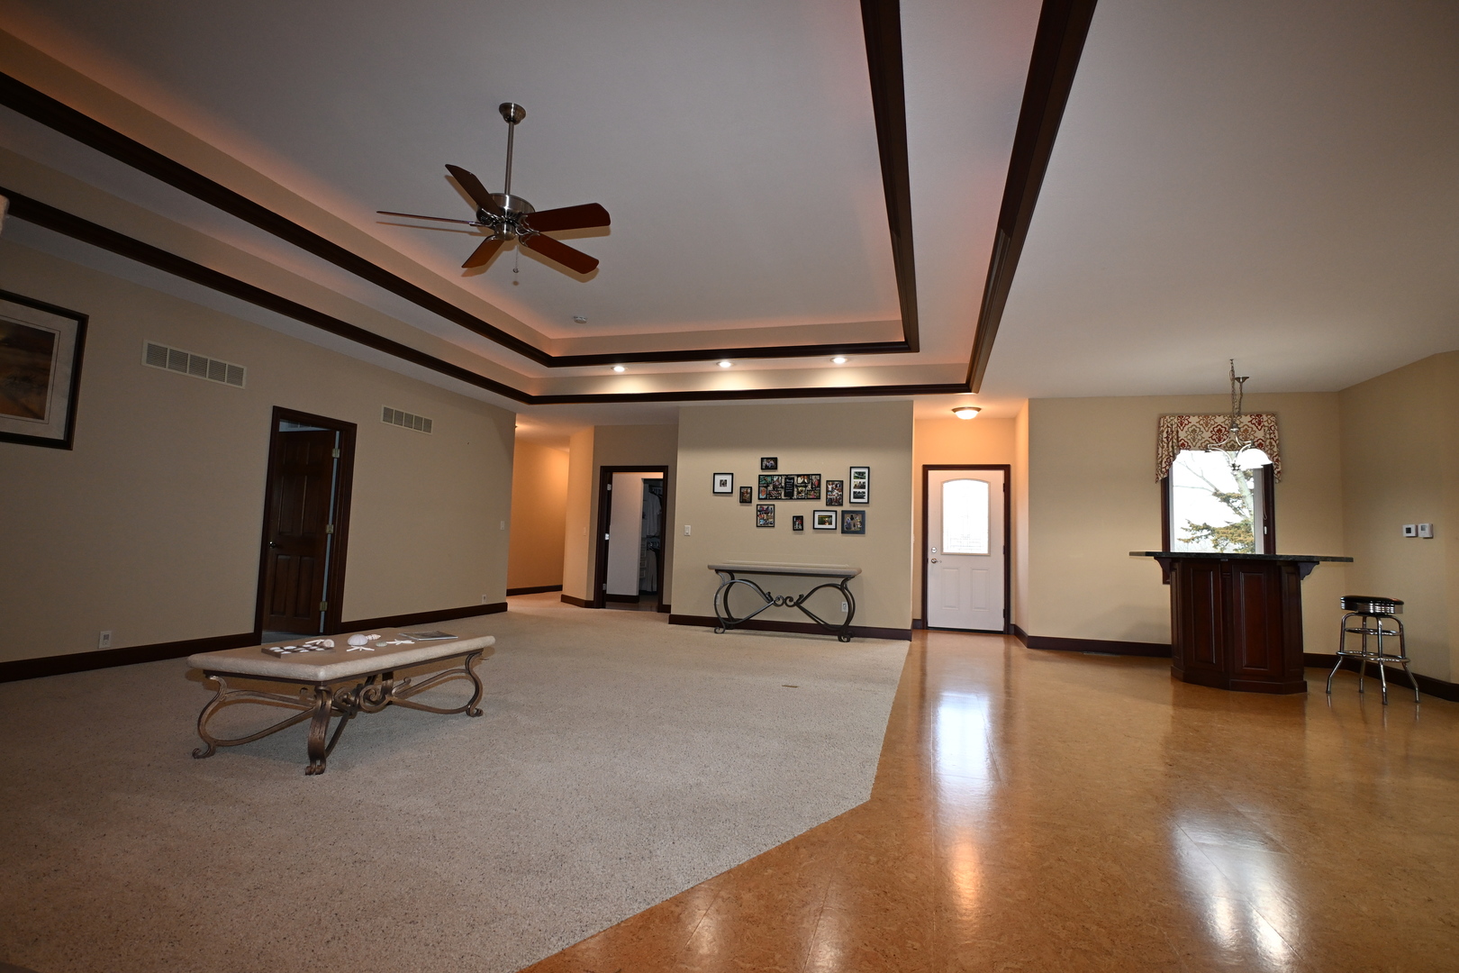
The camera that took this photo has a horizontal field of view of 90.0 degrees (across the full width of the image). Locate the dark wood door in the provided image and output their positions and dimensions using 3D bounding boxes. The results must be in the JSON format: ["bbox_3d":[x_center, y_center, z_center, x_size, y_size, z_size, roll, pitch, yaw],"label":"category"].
[{"bbox_3d":[-4.378,0.438,7.396,0.813,2.030,0.046,1,-5,16],"label":"dark wood door"}]

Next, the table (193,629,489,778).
[{"bbox_3d":[-1.845,1.005,3.642,0.700,0.437,1.250,1,-5,15],"label":"table"}]

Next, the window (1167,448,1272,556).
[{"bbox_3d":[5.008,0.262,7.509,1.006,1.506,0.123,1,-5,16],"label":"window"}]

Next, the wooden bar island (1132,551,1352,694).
[{"bbox_3d":[4.208,1.099,6.062,1.420,1.055,1.400,1,-5,15],"label":"wooden bar island"}]

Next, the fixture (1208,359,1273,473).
[{"bbox_3d":[4.303,-0.607,6.234,0.560,0.965,0.560,1,-5,15],"label":"fixture"}]

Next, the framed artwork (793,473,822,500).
[{"bbox_3d":[0.926,0.009,8.705,0.345,0.310,0.030,1,-5,15],"label":"framed artwork"}]

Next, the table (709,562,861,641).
[{"bbox_3d":[0.616,1.298,8.342,1.643,0.799,0.534,1,-5,16],"label":"table"}]

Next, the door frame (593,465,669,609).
[{"bbox_3d":[-1.425,0.766,10.781,1.089,2.108,0.144,1,-5,16],"label":"door frame"}]

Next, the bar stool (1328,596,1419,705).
[{"bbox_3d":[4.916,1.234,5.580,0.450,0.755,0.450,1,-5,15],"label":"bar stool"}]

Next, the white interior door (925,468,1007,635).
[{"bbox_3d":[3.043,0.790,9.395,1.078,2.128,0.144,1,-5,16],"label":"white interior door"}]

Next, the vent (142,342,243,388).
[{"bbox_3d":[-4.272,-0.966,5.868,0.026,0.190,0.835,1,-5,16],"label":"vent"}]

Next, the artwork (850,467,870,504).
[{"bbox_3d":[1.527,-0.013,8.550,0.230,0.435,0.030,1,-5,15],"label":"artwork"}]

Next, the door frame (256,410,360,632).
[{"bbox_3d":[-4.031,0.379,6.934,0.144,2.118,0.980,1,-5,16],"label":"door frame"}]

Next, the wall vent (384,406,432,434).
[{"bbox_3d":[-3.515,-0.721,8.009,0.025,0.180,0.810,1,-5,15],"label":"wall vent"}]

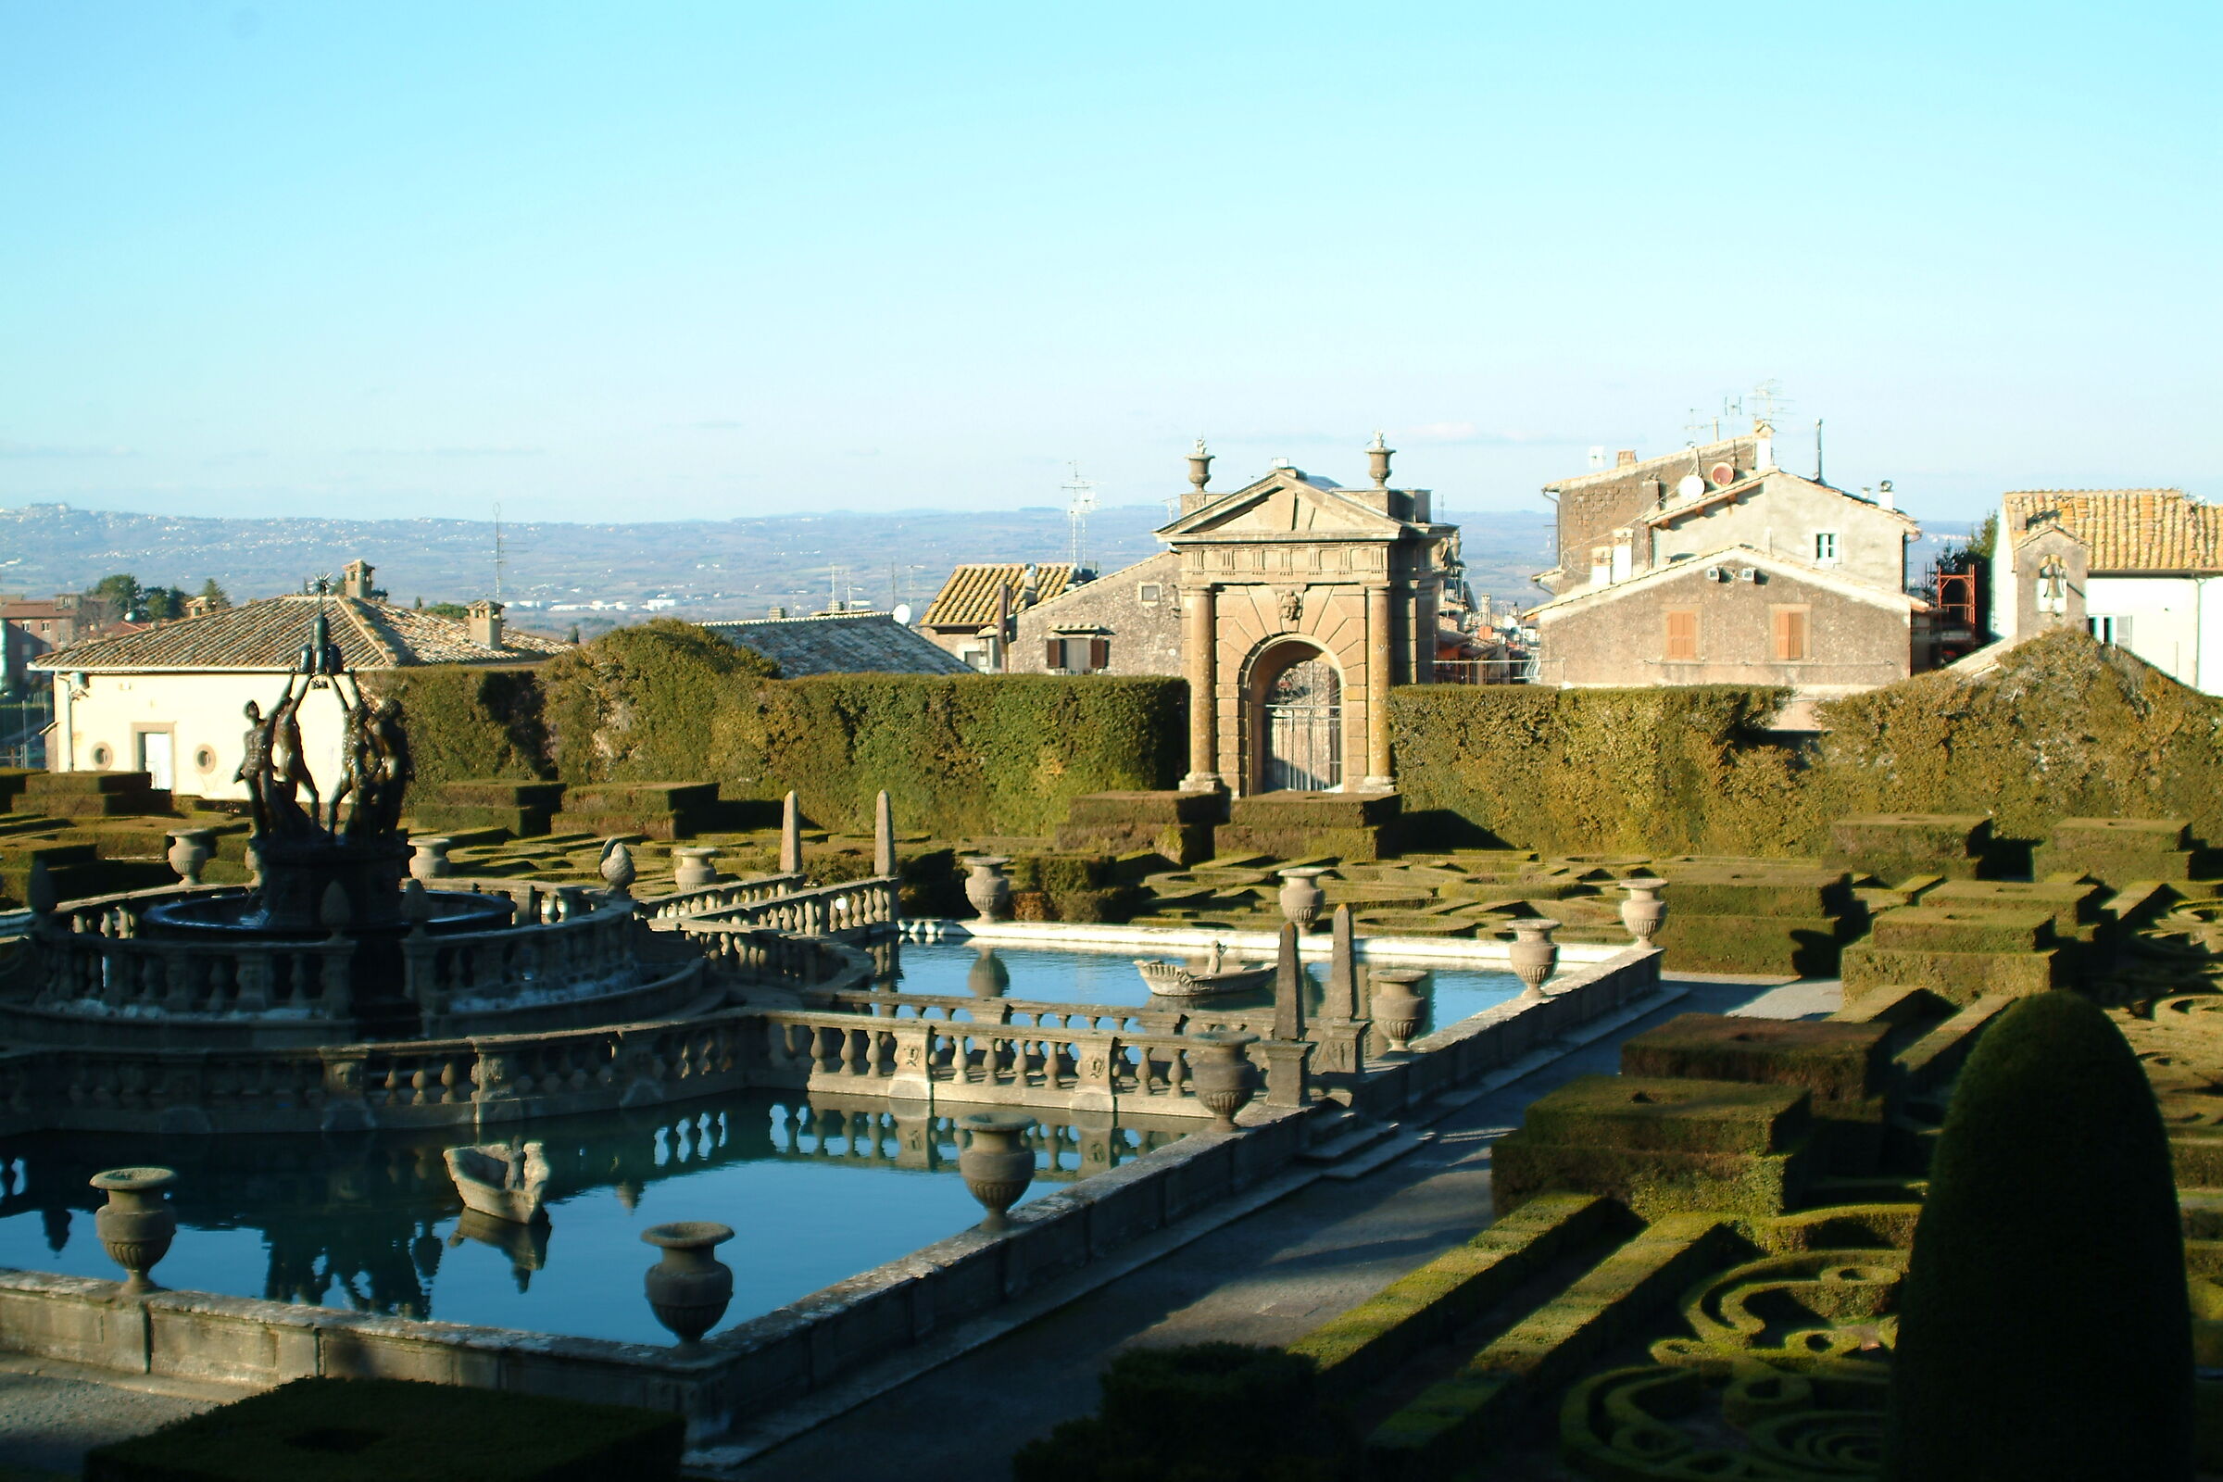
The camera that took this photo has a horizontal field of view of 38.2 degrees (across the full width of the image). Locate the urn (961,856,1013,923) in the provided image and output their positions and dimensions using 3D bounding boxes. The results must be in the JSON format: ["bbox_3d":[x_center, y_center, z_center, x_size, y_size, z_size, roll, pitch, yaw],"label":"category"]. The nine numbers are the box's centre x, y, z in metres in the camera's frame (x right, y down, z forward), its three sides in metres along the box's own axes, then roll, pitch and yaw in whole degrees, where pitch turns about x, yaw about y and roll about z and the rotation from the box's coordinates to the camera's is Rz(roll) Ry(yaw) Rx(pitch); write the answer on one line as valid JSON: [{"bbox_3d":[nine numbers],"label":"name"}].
[{"bbox_3d":[-2.415,2.879,61.790,0.859,1.114,0.859,1,4,25],"label":"urn"}]

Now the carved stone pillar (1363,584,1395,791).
[{"bbox_3d":[6.783,-1.388,81.426,0.706,5.292,0.706,1,4,26],"label":"carved stone pillar"}]

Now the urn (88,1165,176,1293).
[{"bbox_3d":[-9.541,4.831,31.385,0.859,1.114,0.859,1,4,25],"label":"urn"}]

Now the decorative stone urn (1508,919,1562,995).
[{"bbox_3d":[6.563,3.336,49.722,0.842,1.102,0.842,-1,4,0],"label":"decorative stone urn"}]

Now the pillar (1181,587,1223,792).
[{"bbox_3d":[2.456,-1.408,85.657,0.949,5.522,0.949,1,4,25],"label":"pillar"}]

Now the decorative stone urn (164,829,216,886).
[{"bbox_3d":[-20.081,2.550,70.106,0.859,1.114,0.859,1,4,25],"label":"decorative stone urn"}]

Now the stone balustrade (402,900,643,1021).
[{"bbox_3d":[-8.377,3.229,47.678,1.454,1.056,5.967,1,4,25],"label":"stone balustrade"}]

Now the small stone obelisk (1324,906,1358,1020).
[{"bbox_3d":[3.029,2.904,42.417,0.331,1.498,0.331,1,4,26],"label":"small stone obelisk"}]

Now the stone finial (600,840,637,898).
[{"bbox_3d":[-7.570,1.987,49.278,0.490,0.878,0.490,-1,4,0],"label":"stone finial"}]

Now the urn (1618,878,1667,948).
[{"bbox_3d":[9.105,2.947,55.007,0.842,1.102,0.842,1,4,26],"label":"urn"}]

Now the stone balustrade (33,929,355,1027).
[{"bbox_3d":[-13.671,3.398,45.832,6.120,1.056,1.454,1,4,26],"label":"stone balustrade"}]

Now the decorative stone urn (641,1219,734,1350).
[{"bbox_3d":[-3.735,4.793,28.298,0.842,1.102,0.842,-1,4,0],"label":"decorative stone urn"}]

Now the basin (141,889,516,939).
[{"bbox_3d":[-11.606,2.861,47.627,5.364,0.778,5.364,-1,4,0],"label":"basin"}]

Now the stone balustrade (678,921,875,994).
[{"bbox_3d":[-5.173,3.813,51.825,2.020,0.995,9.853,-2,4,-20],"label":"stone balustrade"}]

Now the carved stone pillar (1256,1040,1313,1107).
[{"bbox_3d":[2.200,4.194,40.476,0.562,0.778,0.533,1,4,26],"label":"carved stone pillar"}]

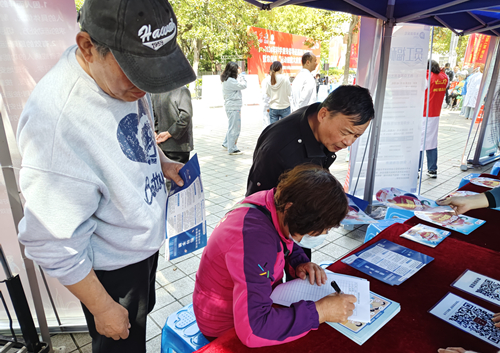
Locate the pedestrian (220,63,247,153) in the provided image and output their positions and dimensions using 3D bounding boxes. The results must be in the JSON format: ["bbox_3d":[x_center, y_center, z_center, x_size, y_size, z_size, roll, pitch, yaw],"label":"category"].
[{"bbox_3d":[-0.301,-1.215,6.053,0.450,1.640,0.450,-2,17,-8],"label":"pedestrian"}]

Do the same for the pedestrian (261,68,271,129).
[{"bbox_3d":[0.499,-1.474,6.863,0.480,1.640,0.340,8,18,24],"label":"pedestrian"}]

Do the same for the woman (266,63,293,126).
[{"bbox_3d":[0.559,-1.199,5.954,0.470,1.630,0.350,5,17,17],"label":"woman"}]

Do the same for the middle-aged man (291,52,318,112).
[{"bbox_3d":[0.779,-0.927,4.887,0.360,1.710,0.500,-6,17,-19],"label":"middle-aged man"}]

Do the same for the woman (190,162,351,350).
[{"bbox_3d":[0.058,0.505,1.223,0.670,1.090,0.540,9,18,27],"label":"woman"}]

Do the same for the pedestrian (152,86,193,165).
[{"bbox_3d":[-0.761,-0.329,3.083,0.520,1.660,0.380,8,18,24],"label":"pedestrian"}]

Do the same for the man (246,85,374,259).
[{"bbox_3d":[0.229,0.257,1.587,0.640,1.350,0.530,14,22,40],"label":"man"}]

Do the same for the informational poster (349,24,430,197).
[{"bbox_3d":[1.441,-0.610,3.519,0.770,1.860,0.200,-3,14,-10],"label":"informational poster"}]

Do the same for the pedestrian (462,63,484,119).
[{"bbox_3d":[6.599,-2.502,9.896,0.500,1.620,0.400,4,17,14],"label":"pedestrian"}]

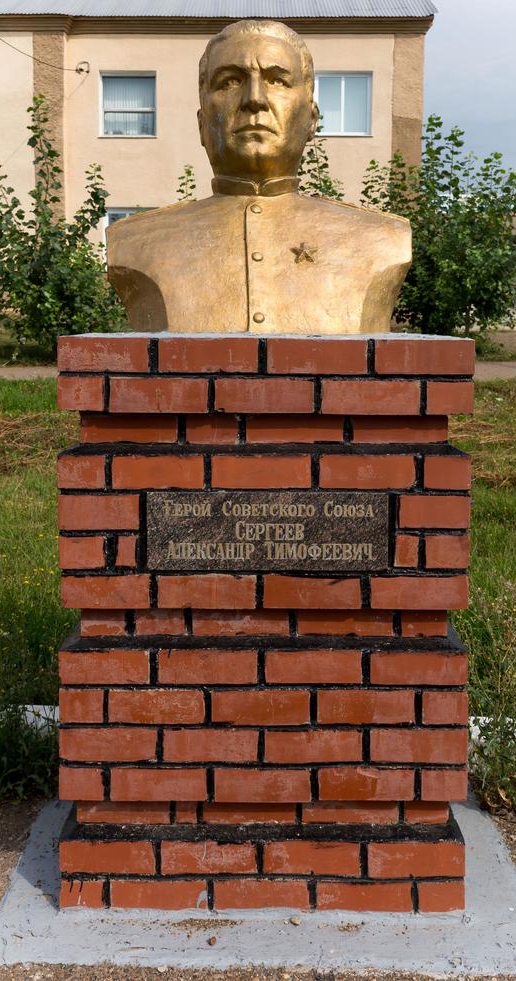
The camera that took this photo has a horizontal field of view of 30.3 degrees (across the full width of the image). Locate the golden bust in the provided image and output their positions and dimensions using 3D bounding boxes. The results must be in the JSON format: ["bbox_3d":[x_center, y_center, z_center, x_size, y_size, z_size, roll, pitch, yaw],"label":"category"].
[{"bbox_3d":[0.001,-0.880,2.680,0.850,0.870,0.450,0,4,0],"label":"golden bust"}]

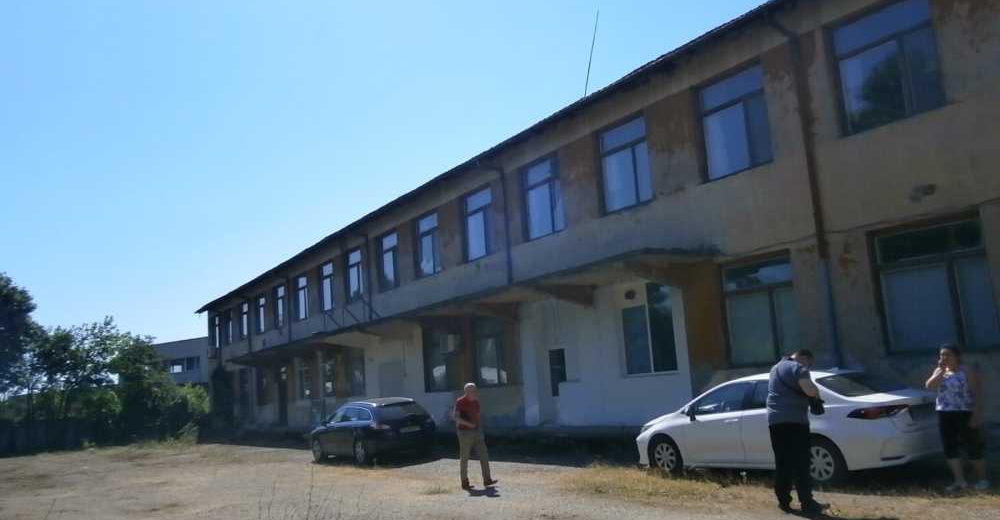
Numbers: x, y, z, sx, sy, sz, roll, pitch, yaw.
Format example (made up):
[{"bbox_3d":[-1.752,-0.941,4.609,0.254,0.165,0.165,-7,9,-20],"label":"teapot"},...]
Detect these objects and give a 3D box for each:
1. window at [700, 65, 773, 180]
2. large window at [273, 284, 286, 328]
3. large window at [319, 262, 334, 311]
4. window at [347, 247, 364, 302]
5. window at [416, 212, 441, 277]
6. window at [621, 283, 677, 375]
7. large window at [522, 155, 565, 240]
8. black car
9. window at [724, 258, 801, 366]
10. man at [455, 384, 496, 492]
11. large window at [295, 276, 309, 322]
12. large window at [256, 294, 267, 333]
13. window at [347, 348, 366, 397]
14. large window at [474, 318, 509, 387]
[{"bbox_3d":[4.570,-2.640,14.652,0.130,1.900,1.620,3,-12,-34],"label":"window"},{"bbox_3d":[-10.882,2.259,37.043,0.130,1.900,1.620,3,-12,-34],"label":"large window"},{"bbox_3d":[-7.794,1.242,34.242,0.160,2.230,1.750,5,-13,-34],"label":"large window"},{"bbox_3d":[-5.585,0.576,28.970,0.130,1.840,1.480,3,-12,-34],"label":"window"},{"bbox_3d":[-2.368,-0.487,24.710,0.130,1.900,1.620,3,-12,-34],"label":"window"},{"bbox_3d":[3.430,1.606,17.298,0.140,2.040,1.590,5,-13,-34],"label":"window"},{"bbox_3d":[1.090,-1.574,19.236,0.130,1.840,1.480,3,-12,-34],"label":"large window"},{"bbox_3d":[-3.392,4.391,19.418,1.820,1.480,4.760,3,-12,-34],"label":"black car"},{"bbox_3d":[4.837,0.995,13.974,0.130,1.860,1.620,3,-12,-34],"label":"window"},{"bbox_3d":[-0.388,2.759,11.881,0.520,1.623,0.480,-9,-11,29],"label":"man"},{"bbox_3d":[-9.580,1.819,36.842,0.160,2.240,1.790,5,-13,-34],"label":"large window"},{"bbox_3d":[-12.325,2.775,38.799,0.130,1.840,1.480,3,-12,-34],"label":"large window"},{"bbox_3d":[-5.557,4.364,29.030,0.130,1.860,1.620,3,-12,-34],"label":"window"},{"bbox_3d":[-0.258,2.597,20.937,0.130,1.820,1.480,3,-12,-34],"label":"large window"}]

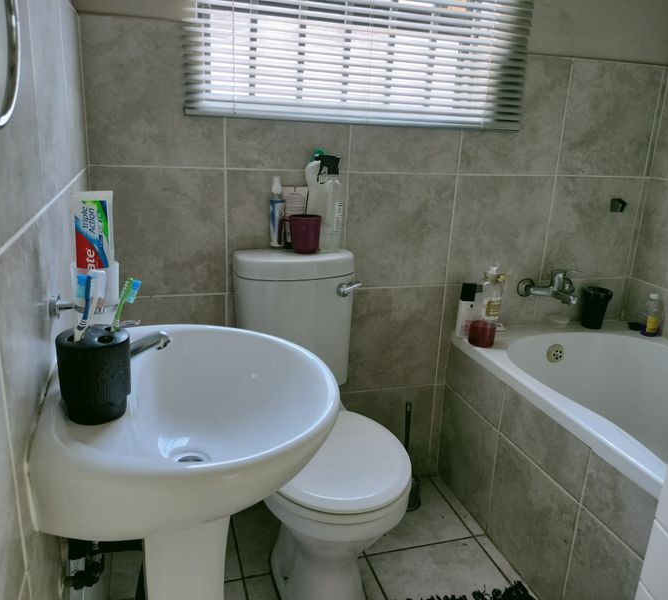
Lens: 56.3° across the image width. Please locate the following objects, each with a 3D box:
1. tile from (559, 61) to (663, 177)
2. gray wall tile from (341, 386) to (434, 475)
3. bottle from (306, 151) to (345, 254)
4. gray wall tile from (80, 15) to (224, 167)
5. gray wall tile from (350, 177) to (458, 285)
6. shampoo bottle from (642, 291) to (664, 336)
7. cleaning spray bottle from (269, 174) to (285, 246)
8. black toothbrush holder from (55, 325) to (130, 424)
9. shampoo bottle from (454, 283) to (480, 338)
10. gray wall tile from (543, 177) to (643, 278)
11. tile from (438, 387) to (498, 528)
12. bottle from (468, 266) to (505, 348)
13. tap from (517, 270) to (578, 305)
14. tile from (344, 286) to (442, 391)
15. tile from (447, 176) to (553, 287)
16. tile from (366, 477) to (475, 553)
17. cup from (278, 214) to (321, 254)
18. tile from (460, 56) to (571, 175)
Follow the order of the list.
[{"bbox_3d":[0.880,-0.569,1.991,0.351,0.344,0.010,-3,18,-18],"label":"tile"},{"bbox_3d":[0.163,0.457,2.078,0.344,0.339,0.010,-3,18,-18],"label":"gray wall tile"},{"bbox_3d":[-0.017,-0.265,1.702,0.085,0.256,0.066,-3,17,-17],"label":"bottle"},{"bbox_3d":[-0.443,-0.505,1.566,0.335,0.340,0.012,-3,17,-17],"label":"gray wall tile"},{"bbox_3d":[0.196,-0.206,1.867,0.342,0.340,0.012,-3,17,-17],"label":"gray wall tile"},{"bbox_3d":[1.047,0.045,2.033,0.067,0.137,0.064,11,19,27],"label":"shampoo bottle"},{"bbox_3d":[-0.154,-0.240,1.710,0.042,0.192,0.042,1,17,-5],"label":"cleaning spray bottle"},{"bbox_3d":[-0.321,0.100,0.841,0.086,0.105,0.084,-3,18,-18],"label":"black toothbrush holder"},{"bbox_3d":[0.431,0.033,1.982,0.062,0.171,0.036,-2,18,-15],"label":"shampoo bottle"},{"bbox_3d":[0.854,-0.234,2.072,0.342,0.340,0.012,-3,17,-17],"label":"gray wall tile"},{"bbox_3d":[0.419,0.491,1.972,0.012,0.341,0.325,-3,17,-17],"label":"tile"},{"bbox_3d":[0.482,0.011,1.947,0.082,0.238,0.072,3,17,-1],"label":"bottle"},{"bbox_3d":[0.738,-0.049,2.018,0.230,0.097,0.157,-3,18,-18],"label":"tap"},{"bbox_3d":[0.180,0.123,1.965,0.342,0.340,0.012,-3,17,-17],"label":"tile"},{"bbox_3d":[0.525,-0.220,1.970,0.342,0.340,0.012,-3,17,-17],"label":"tile"},{"bbox_3d":[0.206,0.674,1.977,0.344,0.010,0.324,-3,18,-18],"label":"tile"},{"bbox_3d":[-0.089,-0.180,1.694,0.118,0.099,0.088,-3,18,-18],"label":"cup"},{"bbox_3d":[0.541,-0.548,1.872,0.342,0.340,0.012,-3,17,-17],"label":"tile"}]

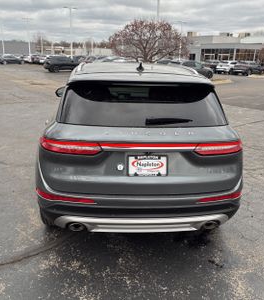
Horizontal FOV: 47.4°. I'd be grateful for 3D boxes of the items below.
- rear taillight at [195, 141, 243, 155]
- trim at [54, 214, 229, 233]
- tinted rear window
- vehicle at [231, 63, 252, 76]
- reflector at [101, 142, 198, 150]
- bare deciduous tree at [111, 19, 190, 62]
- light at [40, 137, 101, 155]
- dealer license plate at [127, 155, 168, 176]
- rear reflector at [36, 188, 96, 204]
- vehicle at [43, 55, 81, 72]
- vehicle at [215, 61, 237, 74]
[{"bbox_3d":[0.726,-0.024,2.431,0.500,0.115,0.200,1,17,-5],"label":"rear taillight"},{"bbox_3d":[0.106,0.589,2.493,1.498,0.147,0.187,0,17,-5],"label":"trim"},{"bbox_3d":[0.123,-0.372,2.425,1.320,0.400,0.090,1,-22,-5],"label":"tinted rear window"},{"bbox_3d":[14.472,-10.256,37.804,4.700,1.680,1.900,-14,24,-42],"label":"vehicle"},{"bbox_3d":[0.132,-0.029,2.248,0.719,0.063,0.066,0,17,-5],"label":"reflector"},{"bbox_3d":[1.613,-9.607,28.500,7.500,4.950,7.400,2,17,0],"label":"bare deciduous tree"},{"bbox_3d":[-0.492,-0.040,2.354,0.521,0.117,0.324,0,17,-5],"label":"light"},{"bbox_3d":[0.124,0.123,2.350,0.310,0.160,0.020,1,13,-5],"label":"dealer license plate"},{"bbox_3d":[-0.538,0.373,2.428,0.520,0.090,0.200,1,17,-5],"label":"rear reflector"},{"bbox_3d":[-6.768,-8.886,31.037,4.600,1.630,1.870,-11,22,-36],"label":"vehicle"},{"bbox_3d":[12.991,-10.992,39.500,4.700,1.680,1.900,-15,24,-42],"label":"vehicle"}]

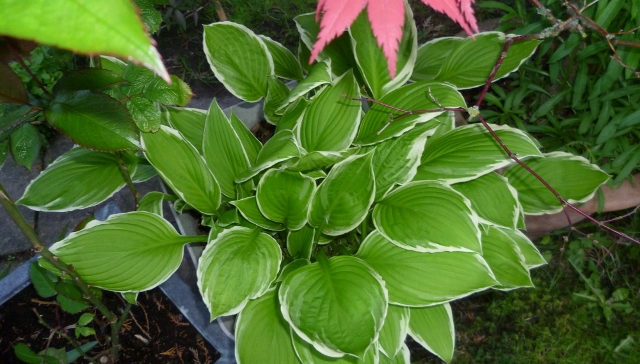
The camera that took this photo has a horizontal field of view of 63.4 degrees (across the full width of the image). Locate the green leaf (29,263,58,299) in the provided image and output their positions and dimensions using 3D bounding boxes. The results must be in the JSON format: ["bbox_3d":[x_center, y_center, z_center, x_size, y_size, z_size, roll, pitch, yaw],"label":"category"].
[{"bbox_3d":[-0.409,0.146,0.769,0.042,0.013,0.059,-33,96,-22],"label":"green leaf"}]

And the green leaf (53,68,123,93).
[{"bbox_3d":[-0.206,-0.086,0.460,0.065,0.012,0.036,-7,43,0],"label":"green leaf"}]

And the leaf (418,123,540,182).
[{"bbox_3d":[0.261,-0.047,0.847,0.223,0.035,0.105,-6,50,-16],"label":"leaf"}]

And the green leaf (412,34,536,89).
[{"bbox_3d":[0.289,-0.225,0.950,0.251,0.035,0.105,-13,57,-9],"label":"green leaf"}]

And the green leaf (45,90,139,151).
[{"bbox_3d":[-0.184,-0.050,0.424,0.086,0.016,0.050,28,56,-1],"label":"green leaf"}]

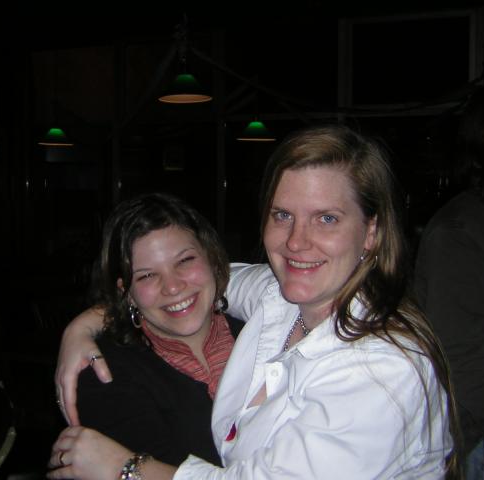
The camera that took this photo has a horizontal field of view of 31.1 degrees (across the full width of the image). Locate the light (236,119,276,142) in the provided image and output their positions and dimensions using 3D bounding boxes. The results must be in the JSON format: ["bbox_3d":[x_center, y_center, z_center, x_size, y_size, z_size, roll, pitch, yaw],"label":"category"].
[{"bbox_3d":[0.107,-0.830,6.620,0.295,0.152,0.295,0,3,0],"label":"light"}]

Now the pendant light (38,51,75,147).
[{"bbox_3d":[-1.566,-1.186,7.302,0.295,0.788,0.295,0,3,0],"label":"pendant light"}]

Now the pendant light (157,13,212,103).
[{"bbox_3d":[-0.312,-0.998,4.797,0.295,0.475,0.295,0,3,0],"label":"pendant light"}]

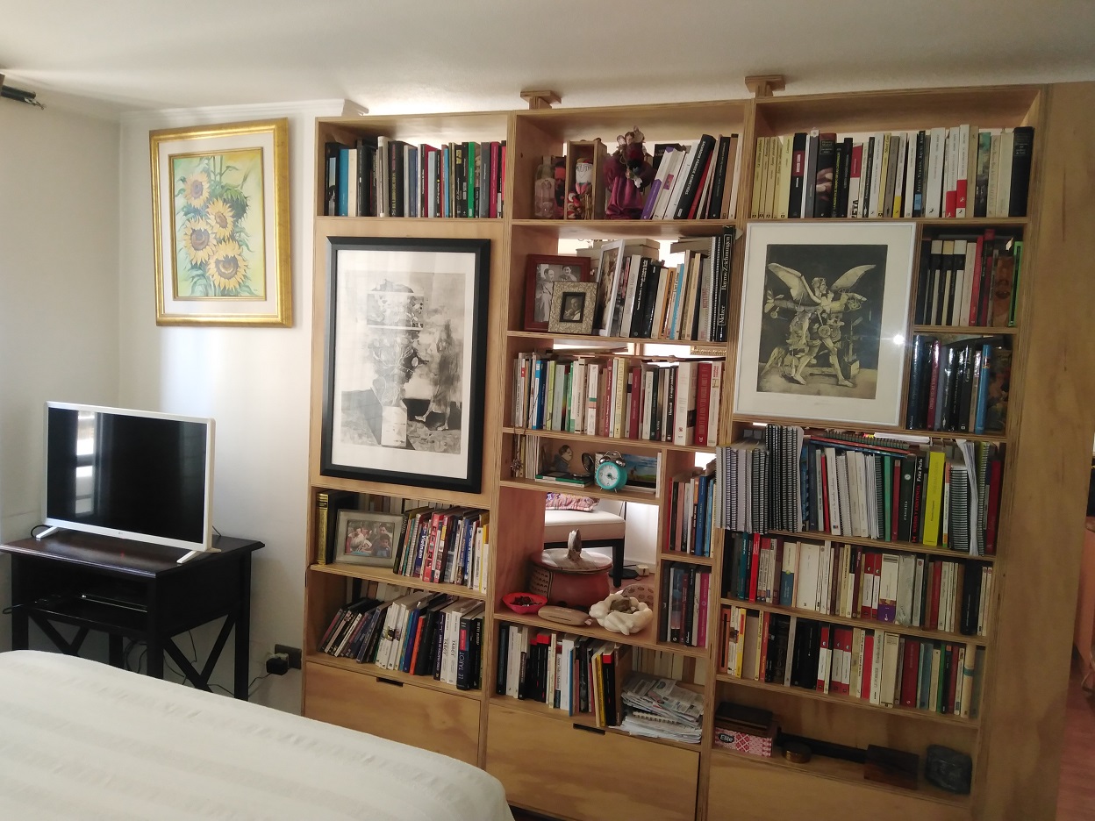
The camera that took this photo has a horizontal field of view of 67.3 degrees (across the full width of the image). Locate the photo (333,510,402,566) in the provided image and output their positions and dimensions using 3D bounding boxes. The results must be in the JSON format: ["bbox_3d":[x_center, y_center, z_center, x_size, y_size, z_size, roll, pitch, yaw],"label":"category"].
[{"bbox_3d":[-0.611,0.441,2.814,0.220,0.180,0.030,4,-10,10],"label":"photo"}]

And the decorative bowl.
[{"bbox_3d":[-0.069,0.599,2.528,0.139,0.045,0.134,3,5,0],"label":"decorative bowl"}]

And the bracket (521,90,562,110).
[{"bbox_3d":[-0.021,-0.923,2.530,0.097,0.085,0.100,5,6,20],"label":"bracket"}]

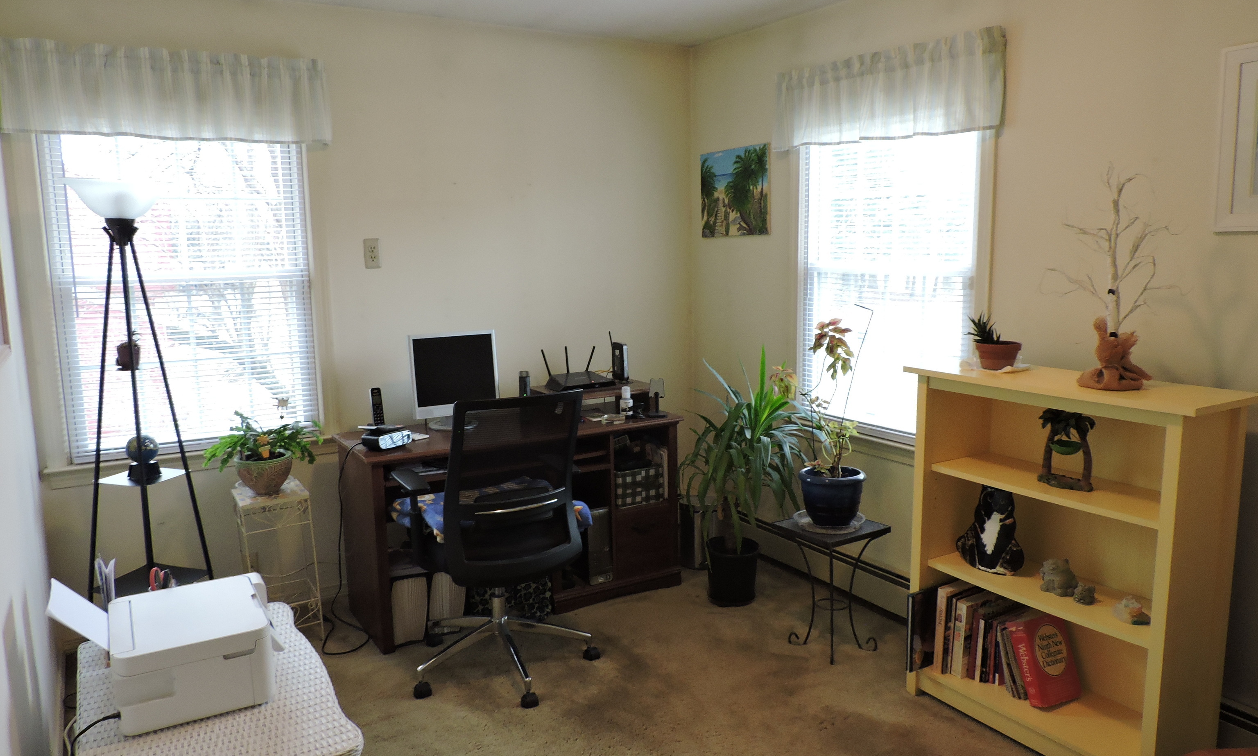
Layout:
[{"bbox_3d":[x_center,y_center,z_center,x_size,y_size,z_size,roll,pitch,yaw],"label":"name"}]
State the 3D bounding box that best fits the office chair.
[{"bbox_3d":[-0.458,0.517,2.999,0.650,1.000,0.660,-5,10,-24],"label":"office chair"}]

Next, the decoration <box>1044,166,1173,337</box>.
[{"bbox_3d":[1.254,-0.330,2.280,0.230,0.450,0.290,-7,11,-31],"label":"decoration"}]

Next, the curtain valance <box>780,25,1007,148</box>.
[{"bbox_3d":[0.921,-1.041,3.257,0.090,0.315,1.020,-7,11,-31],"label":"curtain valance"}]

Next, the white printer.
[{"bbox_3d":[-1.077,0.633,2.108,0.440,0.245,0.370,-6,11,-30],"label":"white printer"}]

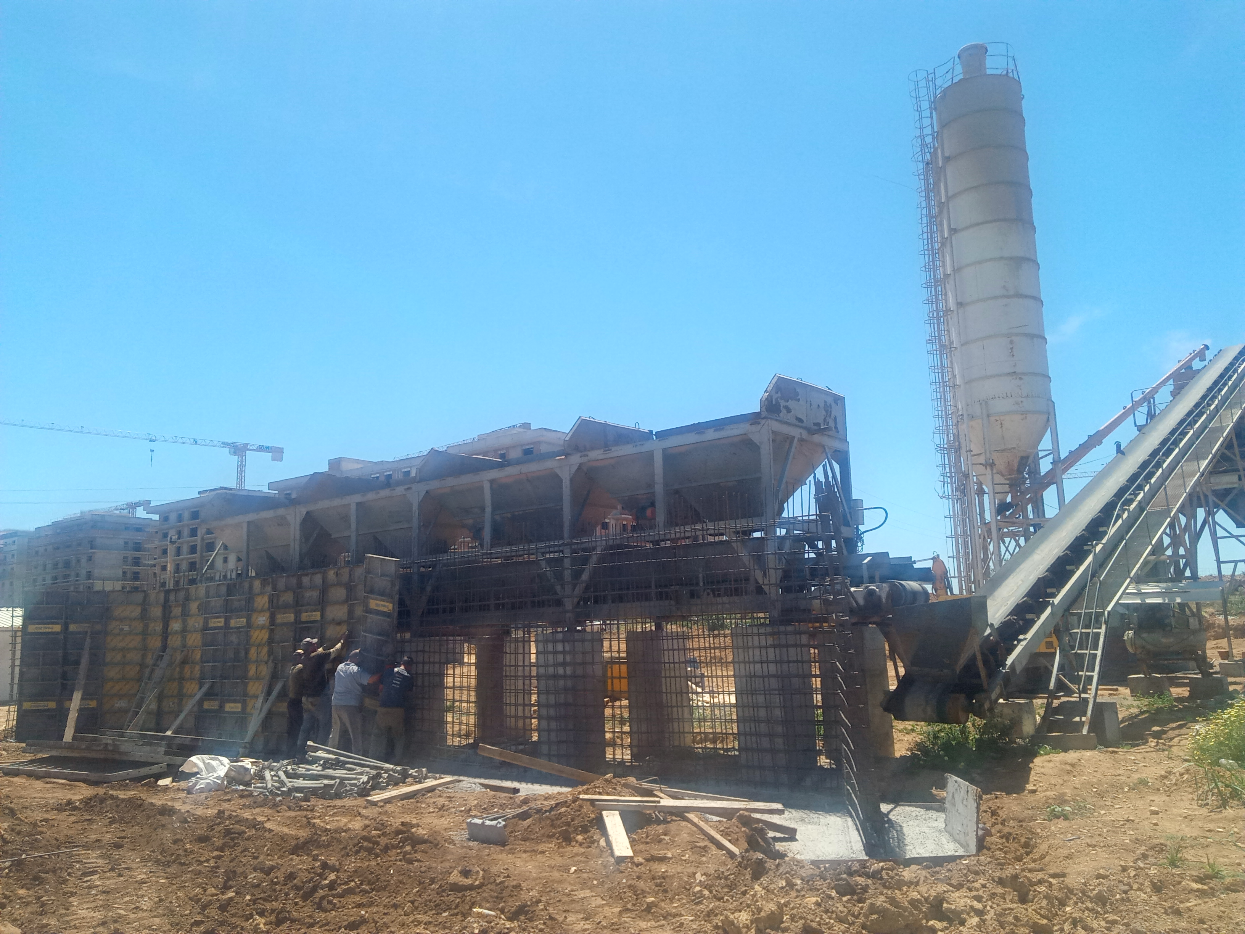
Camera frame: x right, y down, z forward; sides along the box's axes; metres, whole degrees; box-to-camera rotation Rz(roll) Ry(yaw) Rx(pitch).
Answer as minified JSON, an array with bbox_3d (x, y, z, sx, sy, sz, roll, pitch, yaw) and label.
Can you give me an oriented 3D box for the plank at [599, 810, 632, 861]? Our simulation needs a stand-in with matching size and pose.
[{"bbox_3d":[-0.036,2.821,7.743,0.130,0.040,0.823,-1,4,-8],"label":"plank"}]

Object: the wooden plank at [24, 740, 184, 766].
[{"bbox_3d":[-7.795,4.265,15.153,3.984,0.220,0.260,-7,-11,31],"label":"wooden plank"}]

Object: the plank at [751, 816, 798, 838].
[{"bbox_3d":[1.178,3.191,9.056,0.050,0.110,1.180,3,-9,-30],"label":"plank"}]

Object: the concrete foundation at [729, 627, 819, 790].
[{"bbox_3d":[1.641,2.584,11.122,0.600,1.660,0.620,-9,-12,38],"label":"concrete foundation"}]

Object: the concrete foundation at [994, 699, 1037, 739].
[{"bbox_3d":[5.626,3.616,14.400,0.520,0.560,0.450,-9,-12,38],"label":"concrete foundation"}]

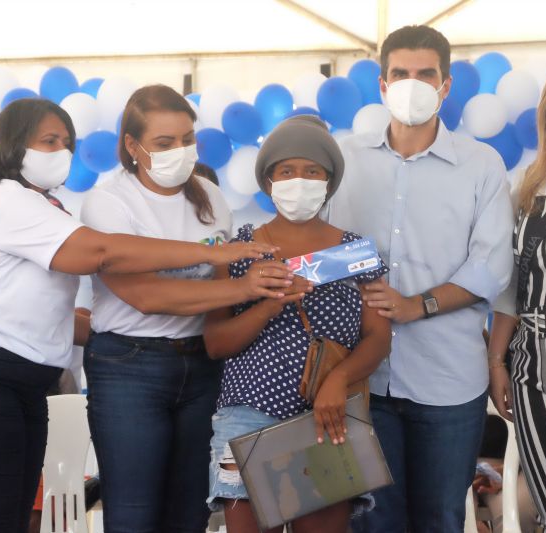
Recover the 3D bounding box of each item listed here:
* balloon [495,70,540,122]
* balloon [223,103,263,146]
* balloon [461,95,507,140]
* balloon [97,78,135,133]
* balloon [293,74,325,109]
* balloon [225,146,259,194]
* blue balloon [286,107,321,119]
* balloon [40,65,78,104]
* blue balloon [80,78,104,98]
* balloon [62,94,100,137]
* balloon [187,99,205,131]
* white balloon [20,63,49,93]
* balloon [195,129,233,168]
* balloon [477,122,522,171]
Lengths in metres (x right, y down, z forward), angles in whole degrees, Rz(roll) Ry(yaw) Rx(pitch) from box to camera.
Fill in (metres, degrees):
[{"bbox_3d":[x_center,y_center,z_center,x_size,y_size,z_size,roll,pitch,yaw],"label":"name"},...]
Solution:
[{"bbox_3d":[1.123,-0.780,7.650,0.197,0.239,0.215,-1,-3,0],"label":"balloon"},{"bbox_3d":[-0.125,-0.605,7.061,0.180,0.186,0.202,0,-4,0],"label":"balloon"},{"bbox_3d":[0.880,-0.621,6.889,0.189,0.186,0.211,0,-4,0],"label":"balloon"},{"bbox_3d":[-0.669,-0.701,7.210,0.190,0.238,0.190,0,-4,0],"label":"balloon"},{"bbox_3d":[0.189,-0.806,7.950,0.186,0.224,0.200,-1,-3,0],"label":"balloon"},{"bbox_3d":[-0.104,-0.444,7.700,0.213,0.222,0.230,-1,-3,0],"label":"balloon"},{"bbox_3d":[0.152,-0.651,7.800,0.197,0.201,0.220,-1,-3,0],"label":"blue balloon"},{"bbox_3d":[-0.934,-0.770,7.292,0.175,0.214,0.184,0,-4,0],"label":"balloon"},{"bbox_3d":[-0.852,-0.802,8.000,0.182,0.211,0.210,-1,-3,0],"label":"blue balloon"},{"bbox_3d":[-0.825,-0.648,7.176,0.183,0.198,0.201,0,-4,0],"label":"balloon"},{"bbox_3d":[-0.435,-0.688,7.750,0.205,0.214,0.220,-1,-3,0],"label":"balloon"},{"bbox_3d":[-1.070,-0.787,7.411,0.187,0.213,0.187,0,-4,0],"label":"white balloon"},{"bbox_3d":[-0.260,-0.501,7.104,0.175,0.179,0.196,0,-4,0],"label":"balloon"},{"bbox_3d":[0.958,-0.510,7.019,0.194,0.211,0.203,0,-4,0],"label":"balloon"}]

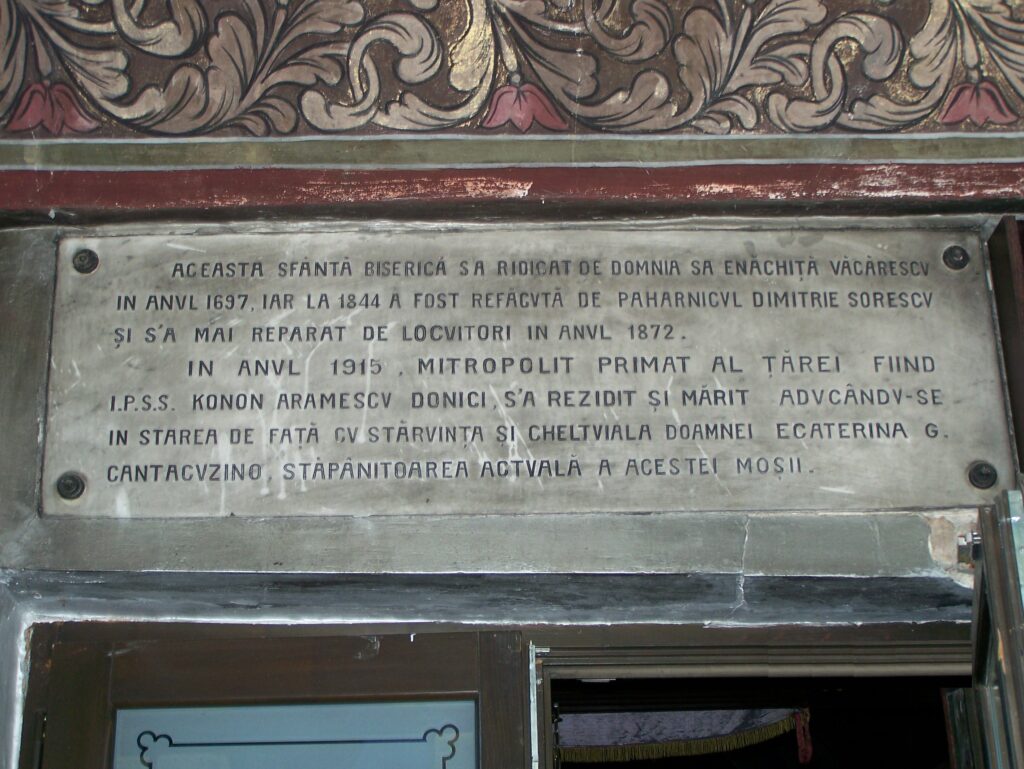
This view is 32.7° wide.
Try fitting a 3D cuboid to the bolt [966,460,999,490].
[{"bbox_3d":[0.666,0.130,2.469,0.039,0.039,0.018,-1,-20,-3],"label":"bolt"}]

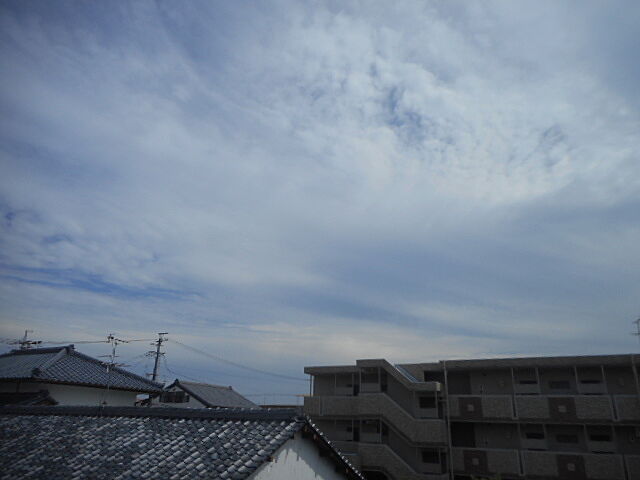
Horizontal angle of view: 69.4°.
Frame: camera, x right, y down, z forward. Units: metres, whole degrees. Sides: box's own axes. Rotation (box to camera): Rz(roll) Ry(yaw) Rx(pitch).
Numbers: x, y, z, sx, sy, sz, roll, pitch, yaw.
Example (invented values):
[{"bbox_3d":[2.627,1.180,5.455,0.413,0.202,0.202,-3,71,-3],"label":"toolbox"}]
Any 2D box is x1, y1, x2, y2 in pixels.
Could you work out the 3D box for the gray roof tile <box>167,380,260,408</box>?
[{"bbox_3d":[-9.647,13.075,38.677,7.105,1.948,6.580,-10,-25,28],"label":"gray roof tile"}]

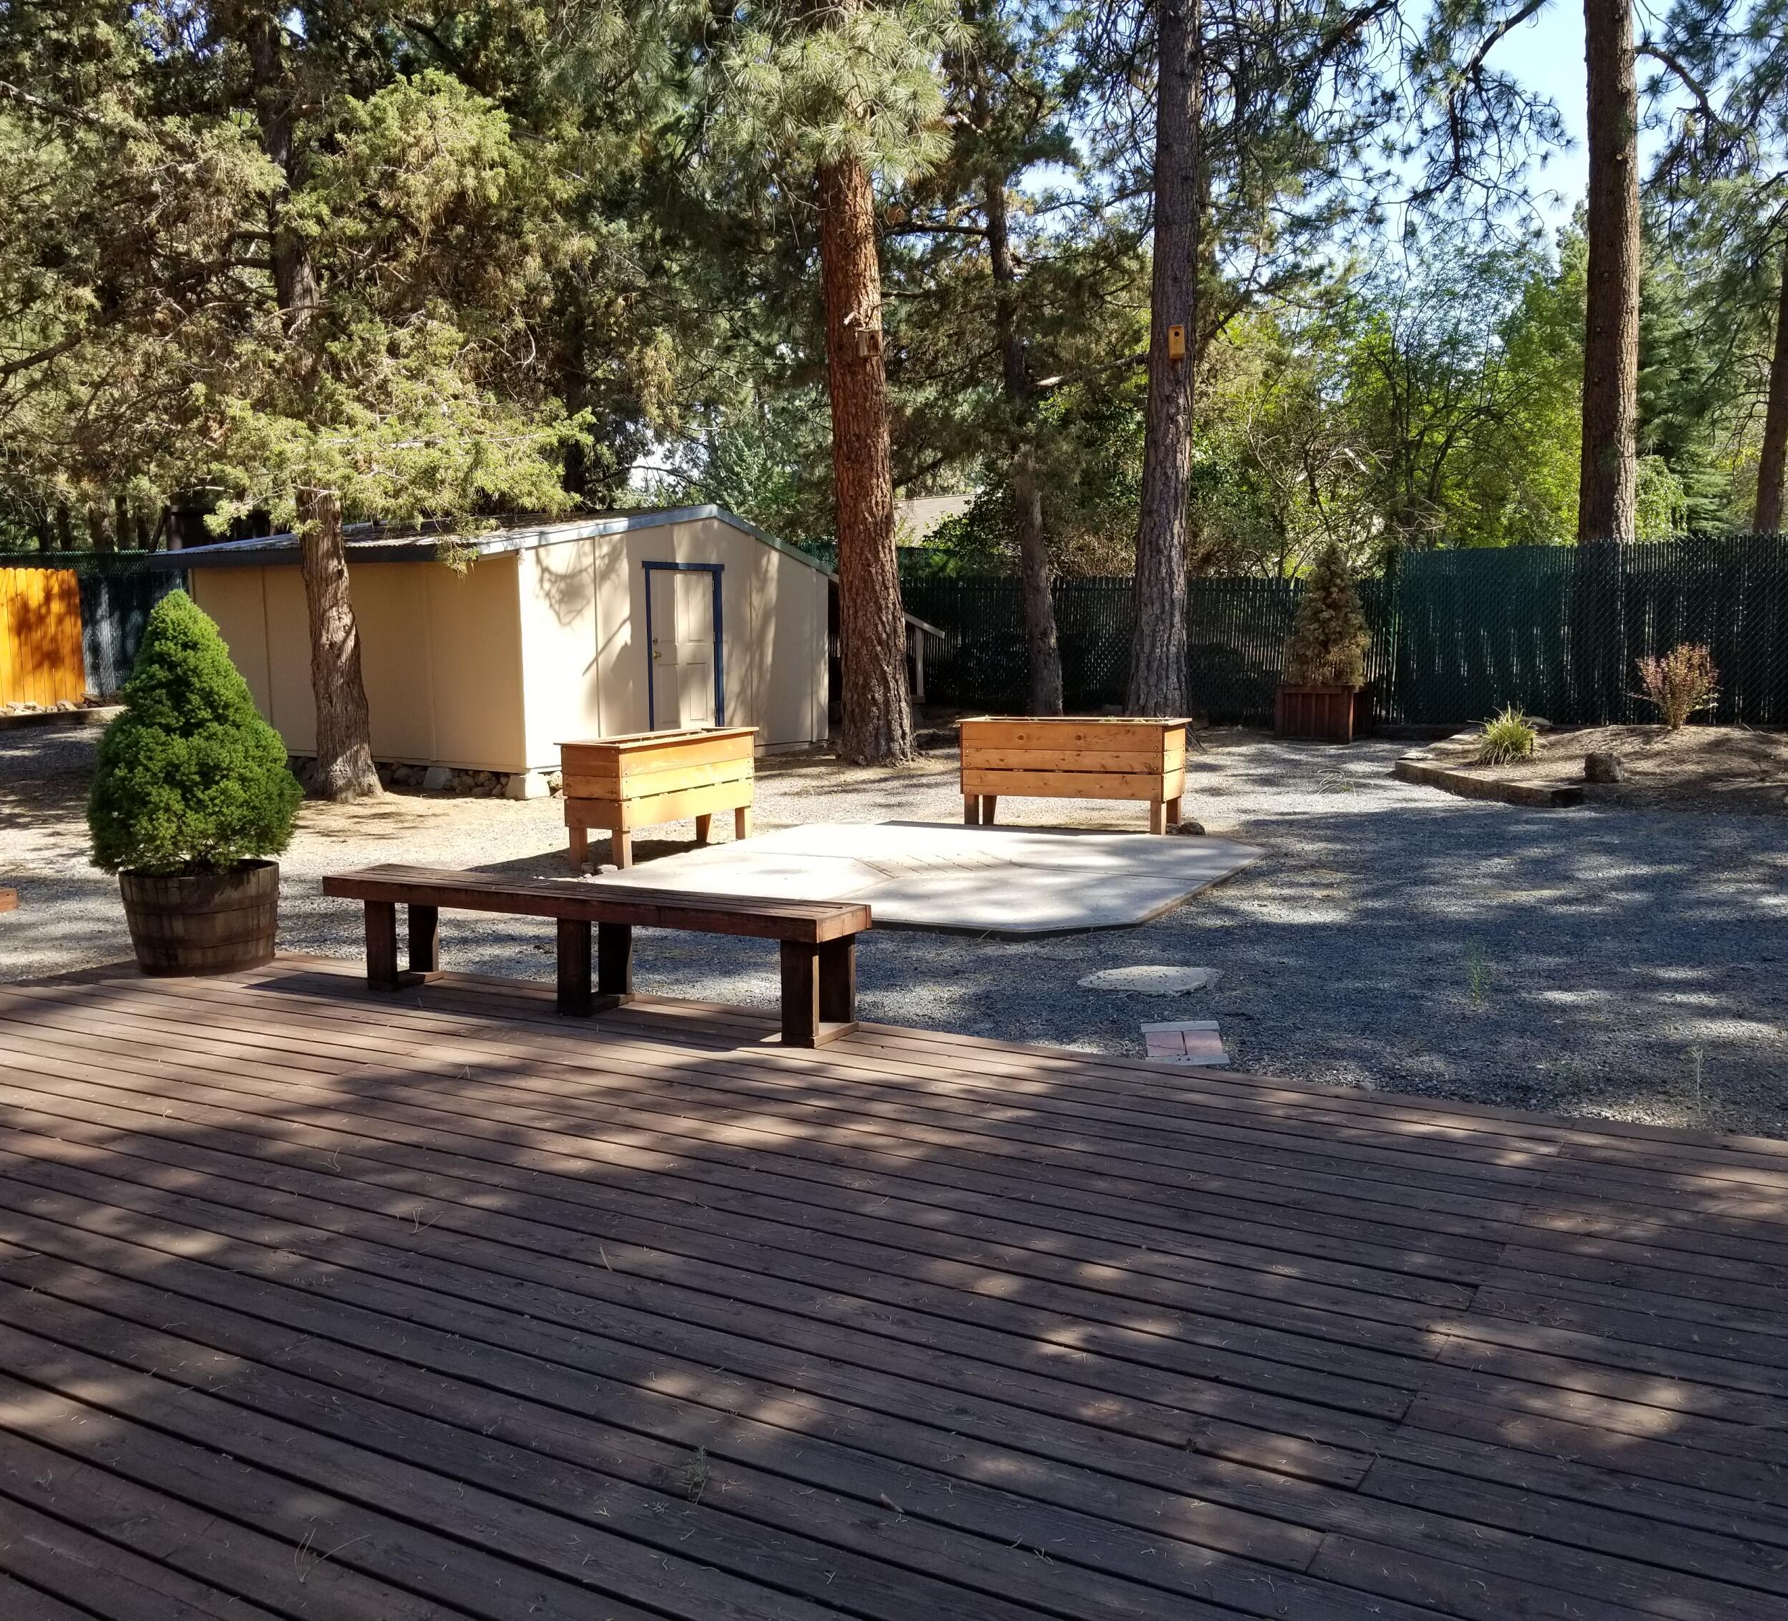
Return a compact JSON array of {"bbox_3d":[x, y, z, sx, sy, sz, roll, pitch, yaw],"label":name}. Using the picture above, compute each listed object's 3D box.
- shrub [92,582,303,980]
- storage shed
[{"bbox_3d":[-3.062,-0.139,7.157,0.872,1.649,0.872,-3,8,-23],"label":"shrub"},{"bbox_3d":[-4.152,-1.889,17.805,5.150,2.690,5.500,4,8,33],"label":"storage shed"}]

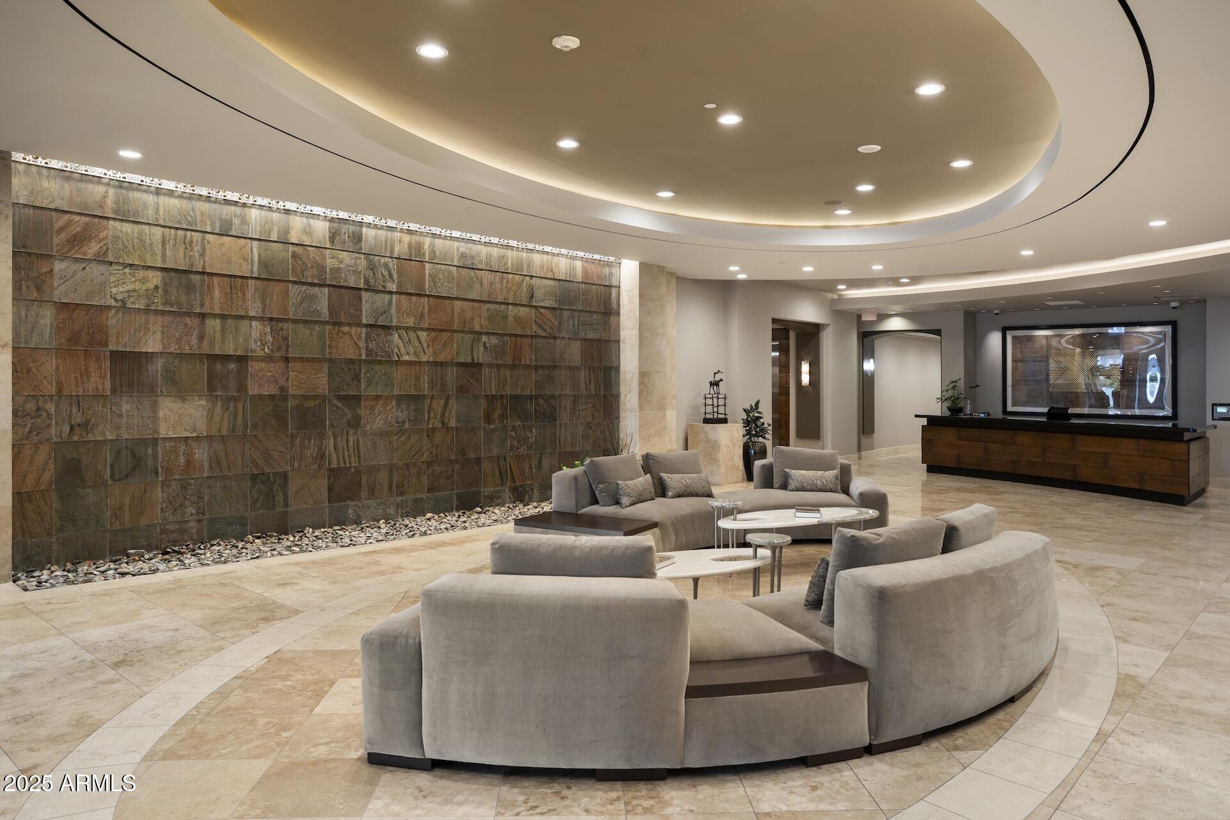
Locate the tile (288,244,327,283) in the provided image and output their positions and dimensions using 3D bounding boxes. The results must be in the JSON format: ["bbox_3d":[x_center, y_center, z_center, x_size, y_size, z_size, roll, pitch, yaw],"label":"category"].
[{"bbox_3d":[-3.091,-1.464,8.272,0.020,0.375,0.400,1,2,42],"label":"tile"}]

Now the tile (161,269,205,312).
[{"bbox_3d":[-3.990,-1.100,7.576,0.020,0.395,0.400,2,2,44],"label":"tile"}]

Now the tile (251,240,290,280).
[{"bbox_3d":[-3.356,-1.457,7.972,0.020,0.375,0.400,1,2,41],"label":"tile"}]

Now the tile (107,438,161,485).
[{"bbox_3d":[-4.293,0.453,7.328,0.020,0.395,0.400,2,2,44],"label":"tile"}]

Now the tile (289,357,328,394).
[{"bbox_3d":[-3.161,-0.351,8.462,0.020,0.395,0.400,2,2,44],"label":"tile"}]

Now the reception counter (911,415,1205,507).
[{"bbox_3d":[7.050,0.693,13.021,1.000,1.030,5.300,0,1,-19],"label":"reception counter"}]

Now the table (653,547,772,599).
[{"bbox_3d":[0.290,1.157,5.100,1.600,0.380,0.780,0,1,-32],"label":"table"}]

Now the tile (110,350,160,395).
[{"bbox_3d":[-4.136,-0.311,7.060,0.020,0.375,0.400,1,1,40],"label":"tile"}]

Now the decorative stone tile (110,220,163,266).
[{"bbox_3d":[-4.136,-1.437,7.060,0.020,0.375,0.400,1,1,40],"label":"decorative stone tile"}]

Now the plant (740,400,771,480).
[{"bbox_3d":[2.274,0.491,13.200,0.490,1.300,0.460,1,2,0],"label":"plant"}]

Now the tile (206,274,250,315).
[{"bbox_3d":[-3.618,-1.075,7.670,0.020,0.375,0.400,1,2,41],"label":"tile"}]

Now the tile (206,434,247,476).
[{"bbox_3d":[-3.618,0.425,7.670,0.020,0.375,0.400,1,2,41],"label":"tile"}]

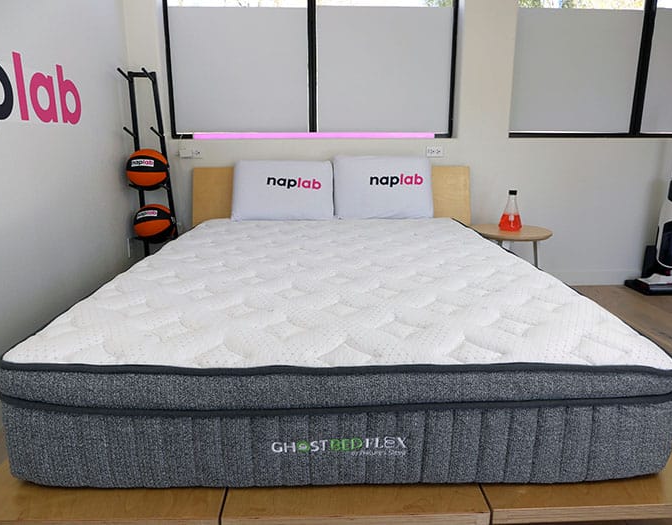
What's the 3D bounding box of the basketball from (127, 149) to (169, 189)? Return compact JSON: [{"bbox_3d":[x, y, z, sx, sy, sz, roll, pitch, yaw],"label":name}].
[{"bbox_3d":[-1.141,-0.566,2.938,0.238,0.238,0.238,0,15,-1],"label":"basketball"}]

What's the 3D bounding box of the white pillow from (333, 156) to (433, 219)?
[{"bbox_3d":[0.282,-0.445,2.886,0.580,0.380,0.140,-1,3,-4],"label":"white pillow"}]

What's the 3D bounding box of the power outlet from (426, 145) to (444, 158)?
[{"bbox_3d":[0.648,-0.726,3.168,0.114,0.072,0.012,0,15,-1],"label":"power outlet"}]

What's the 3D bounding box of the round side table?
[{"bbox_3d":[1.097,0.020,3.091,0.475,0.460,0.475,0,15,0],"label":"round side table"}]

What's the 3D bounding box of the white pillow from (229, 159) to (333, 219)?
[{"bbox_3d":[-0.311,-0.426,2.872,0.590,0.375,0.140,-1,3,-5],"label":"white pillow"}]

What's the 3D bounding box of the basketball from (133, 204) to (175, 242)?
[{"bbox_3d":[-1.132,-0.241,3.023,0.238,0.238,0.238,0,15,-1],"label":"basketball"}]

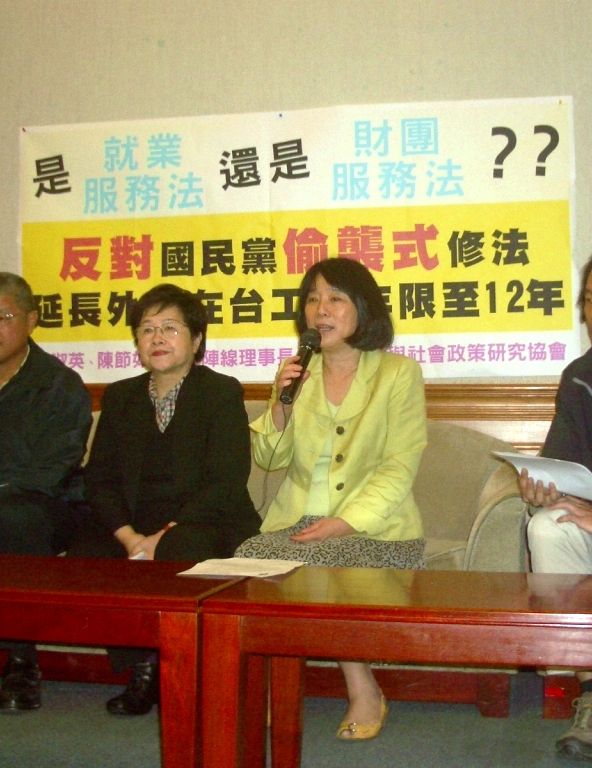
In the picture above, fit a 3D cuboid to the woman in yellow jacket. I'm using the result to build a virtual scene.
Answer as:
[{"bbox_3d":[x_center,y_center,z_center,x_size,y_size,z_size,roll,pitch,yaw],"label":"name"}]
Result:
[{"bbox_3d":[0.101,0.273,3.270,0.500,1.230,0.700,0,-2,23],"label":"woman in yellow jacket"}]

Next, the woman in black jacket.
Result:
[{"bbox_3d":[-0.355,0.293,3.400,0.500,1.190,0.720,0,-2,14],"label":"woman in black jacket"}]

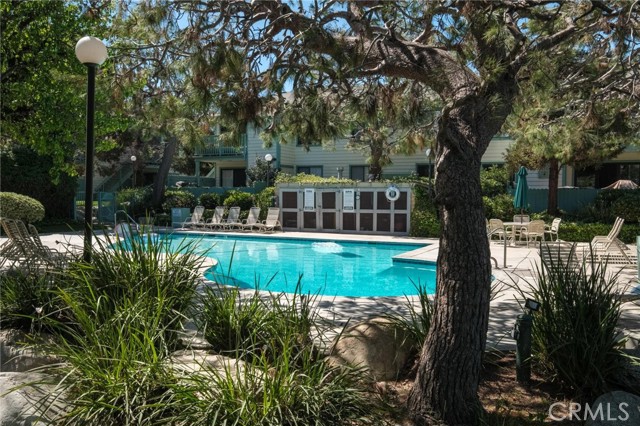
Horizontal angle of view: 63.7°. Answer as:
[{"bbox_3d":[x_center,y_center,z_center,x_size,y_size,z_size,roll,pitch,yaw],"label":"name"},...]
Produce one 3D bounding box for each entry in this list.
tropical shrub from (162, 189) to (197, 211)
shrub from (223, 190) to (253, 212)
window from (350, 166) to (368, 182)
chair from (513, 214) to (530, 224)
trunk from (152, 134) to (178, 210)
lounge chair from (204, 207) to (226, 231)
[{"bbox_3d":[-6.898,-0.443,25.307,1.550,1.340,1.300,0,3,0],"label":"tropical shrub"},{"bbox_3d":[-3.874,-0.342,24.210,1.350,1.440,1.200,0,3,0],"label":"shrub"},{"bbox_3d":[2.028,-1.906,26.740,1.050,1.130,0.100,1,3,28],"label":"window"},{"bbox_3d":[6.978,0.544,17.800,0.580,0.860,0.600,1,3,14],"label":"chair"},{"bbox_3d":[-7.735,-1.845,25.742,1.250,4.100,0.800,0,3,0],"label":"trunk"},{"bbox_3d":[-4.779,0.242,22.836,0.650,1.000,1.550,1,3,29],"label":"lounge chair"}]

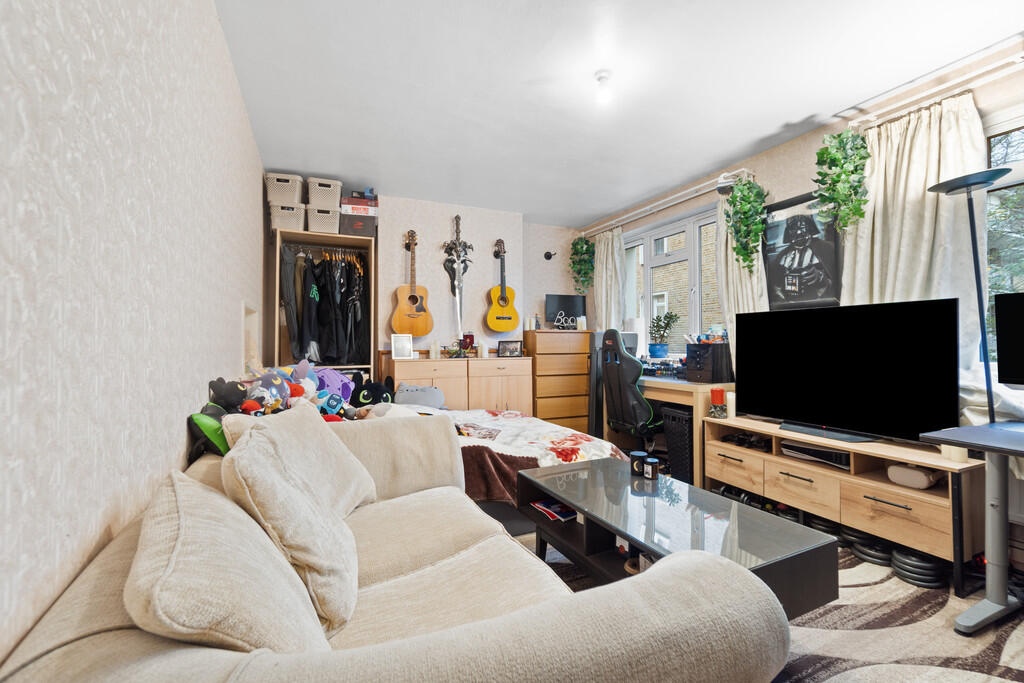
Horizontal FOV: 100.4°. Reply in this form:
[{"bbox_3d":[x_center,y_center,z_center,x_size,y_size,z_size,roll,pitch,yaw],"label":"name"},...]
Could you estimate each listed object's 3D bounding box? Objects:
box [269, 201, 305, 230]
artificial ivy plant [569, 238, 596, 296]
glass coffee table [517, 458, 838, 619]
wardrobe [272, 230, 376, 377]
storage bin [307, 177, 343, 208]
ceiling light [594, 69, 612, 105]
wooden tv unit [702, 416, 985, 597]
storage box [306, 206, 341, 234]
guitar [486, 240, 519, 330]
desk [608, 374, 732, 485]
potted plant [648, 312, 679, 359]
[{"bbox_3d":[-1.855,-1.006,3.581,0.265,0.222,0.360,0,0,-20],"label":"box"},{"bbox_3d":[0.847,-0.926,5.200,0.270,0.707,0.230,0,0,-25],"label":"artificial ivy plant"},{"bbox_3d":[0.575,0.907,1.852,0.619,0.450,1.159,0,0,-27],"label":"glass coffee table"},{"bbox_3d":[-1.731,0.094,3.992,0.792,2.077,0.500,0,0,-25],"label":"wardrobe"},{"bbox_3d":[-1.615,-1.228,3.683,0.265,0.222,0.360,0,0,-22],"label":"storage bin"},{"bbox_3d":[0.481,-1.333,2.244,0.095,0.174,0.095,0,0,0],"label":"ceiling light"},{"bbox_3d":[1.860,0.855,2.584,0.390,0.555,1.353,0,0,-25],"label":"wooden tv unit"},{"bbox_3d":[-1.630,-1.006,3.698,0.265,0.222,0.360,0,0,-23],"label":"storage box"},{"bbox_3d":[-0.110,-0.599,4.590,0.372,0.995,0.120,0,0,-25],"label":"guitar"},{"bbox_3d":[1.342,0.712,3.680,0.500,0.795,1.100,0,0,-25],"label":"desk"},{"bbox_3d":[1.491,-0.059,4.200,0.250,0.453,0.270,0,0,0],"label":"potted plant"}]

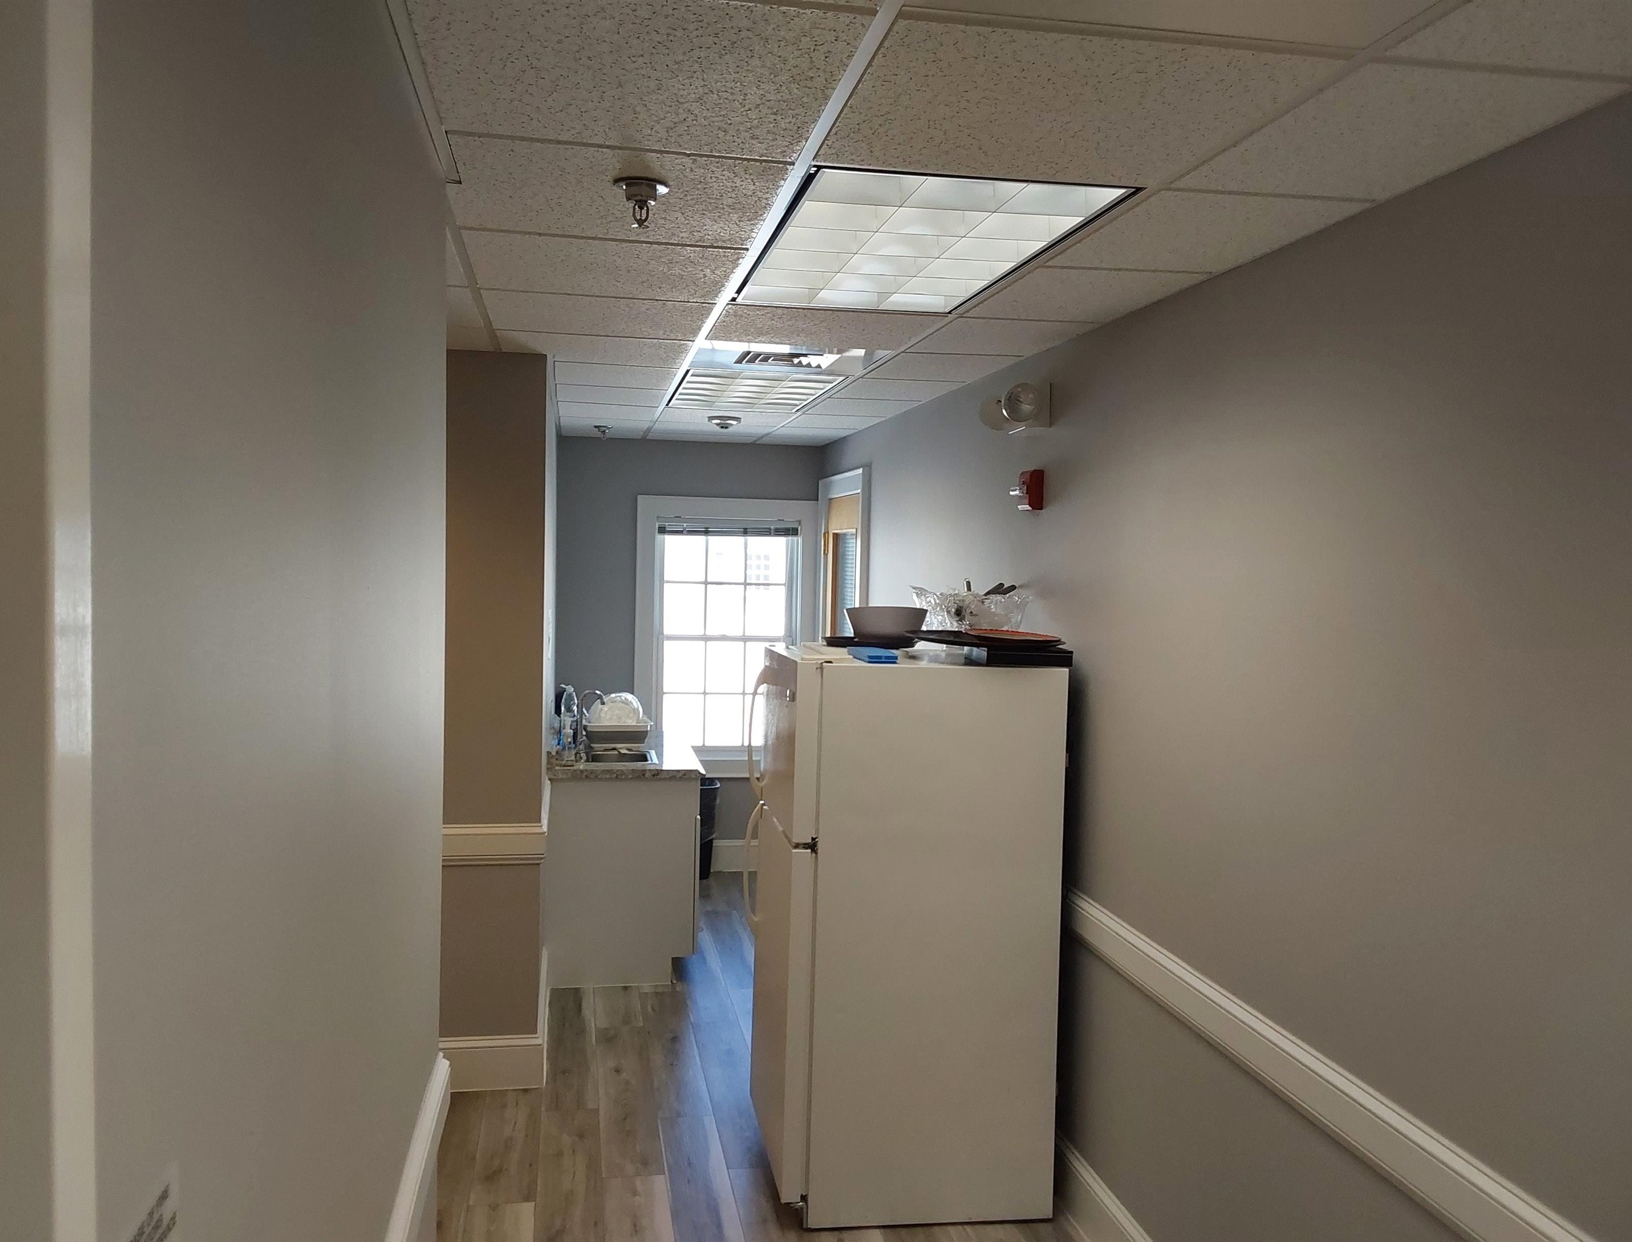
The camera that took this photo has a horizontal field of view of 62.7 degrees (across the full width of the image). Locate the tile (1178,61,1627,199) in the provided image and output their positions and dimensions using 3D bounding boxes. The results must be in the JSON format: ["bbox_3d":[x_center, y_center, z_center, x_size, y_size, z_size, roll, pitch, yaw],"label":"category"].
[{"bbox_3d":[0.832,-0.731,2.019,0.393,0.020,0.602,1,2,-10],"label":"tile"}]

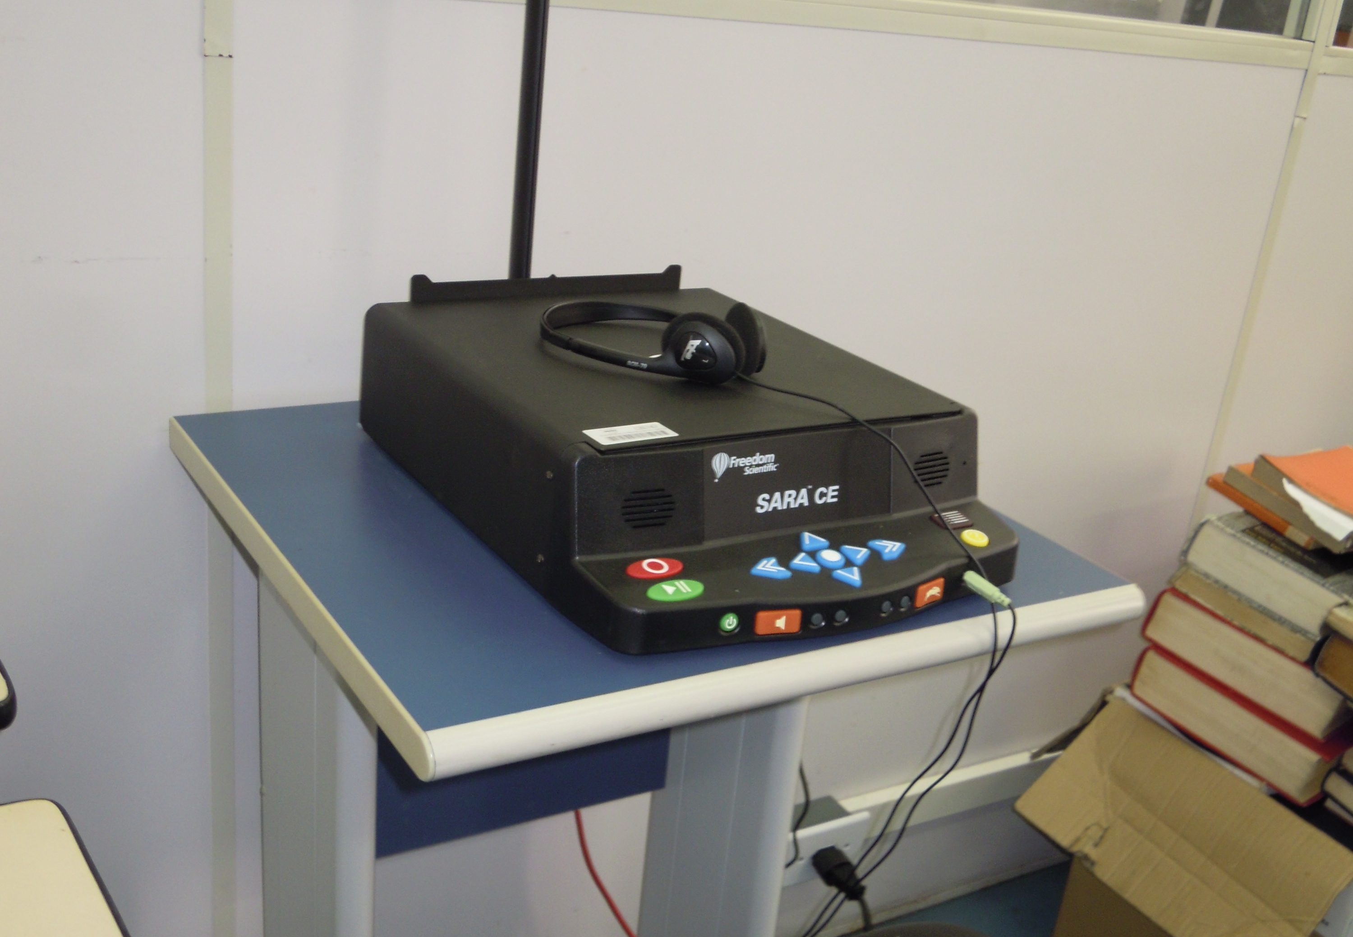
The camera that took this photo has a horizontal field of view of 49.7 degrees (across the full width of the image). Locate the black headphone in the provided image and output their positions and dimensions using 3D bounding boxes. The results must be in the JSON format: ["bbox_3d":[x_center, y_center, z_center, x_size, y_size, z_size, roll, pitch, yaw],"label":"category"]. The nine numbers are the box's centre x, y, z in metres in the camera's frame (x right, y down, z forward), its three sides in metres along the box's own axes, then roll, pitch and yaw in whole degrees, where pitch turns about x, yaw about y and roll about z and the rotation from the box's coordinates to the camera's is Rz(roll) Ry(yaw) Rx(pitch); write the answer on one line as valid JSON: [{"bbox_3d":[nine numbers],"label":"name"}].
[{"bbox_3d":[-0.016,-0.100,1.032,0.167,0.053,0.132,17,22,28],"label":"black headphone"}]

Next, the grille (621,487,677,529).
[{"bbox_3d":[-0.018,0.024,0.872,0.036,0.028,0.006,-6,13,-31],"label":"grille"}]

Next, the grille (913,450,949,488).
[{"bbox_3d":[0.171,0.001,0.986,0.036,0.028,0.006,-6,13,-31],"label":"grille"}]

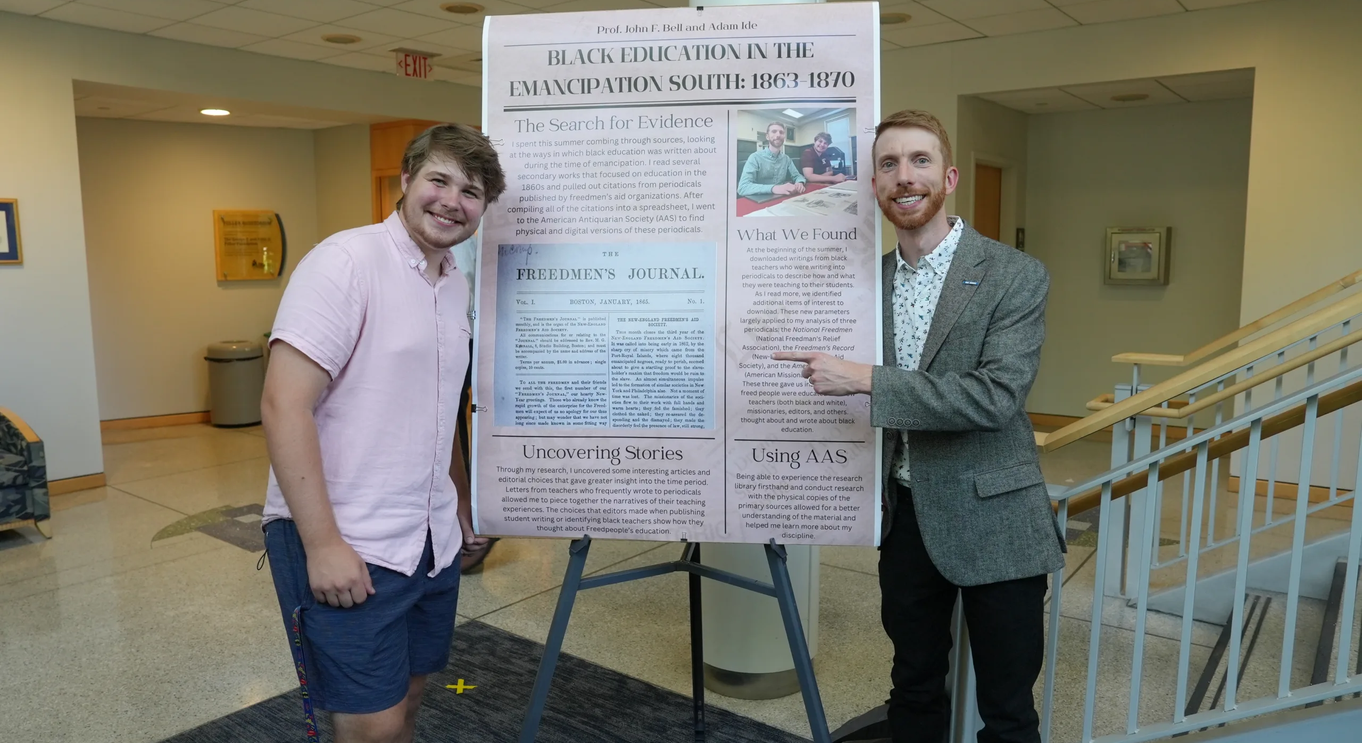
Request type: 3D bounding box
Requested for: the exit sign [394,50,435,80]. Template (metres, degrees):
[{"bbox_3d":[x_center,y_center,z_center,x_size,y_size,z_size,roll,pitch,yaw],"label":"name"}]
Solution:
[{"bbox_3d":[-1.925,-2.222,6.600,0.050,0.185,0.330,5,10,37],"label":"exit sign"}]

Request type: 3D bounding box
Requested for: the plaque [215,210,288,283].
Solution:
[{"bbox_3d":[-3.810,-1.118,8.070,0.565,0.605,0.050,-5,9,-28],"label":"plaque"}]

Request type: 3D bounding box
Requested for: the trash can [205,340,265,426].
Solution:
[{"bbox_3d":[-3.900,0.100,8.000,0.450,0.730,0.450,-4,8,-26],"label":"trash can"}]

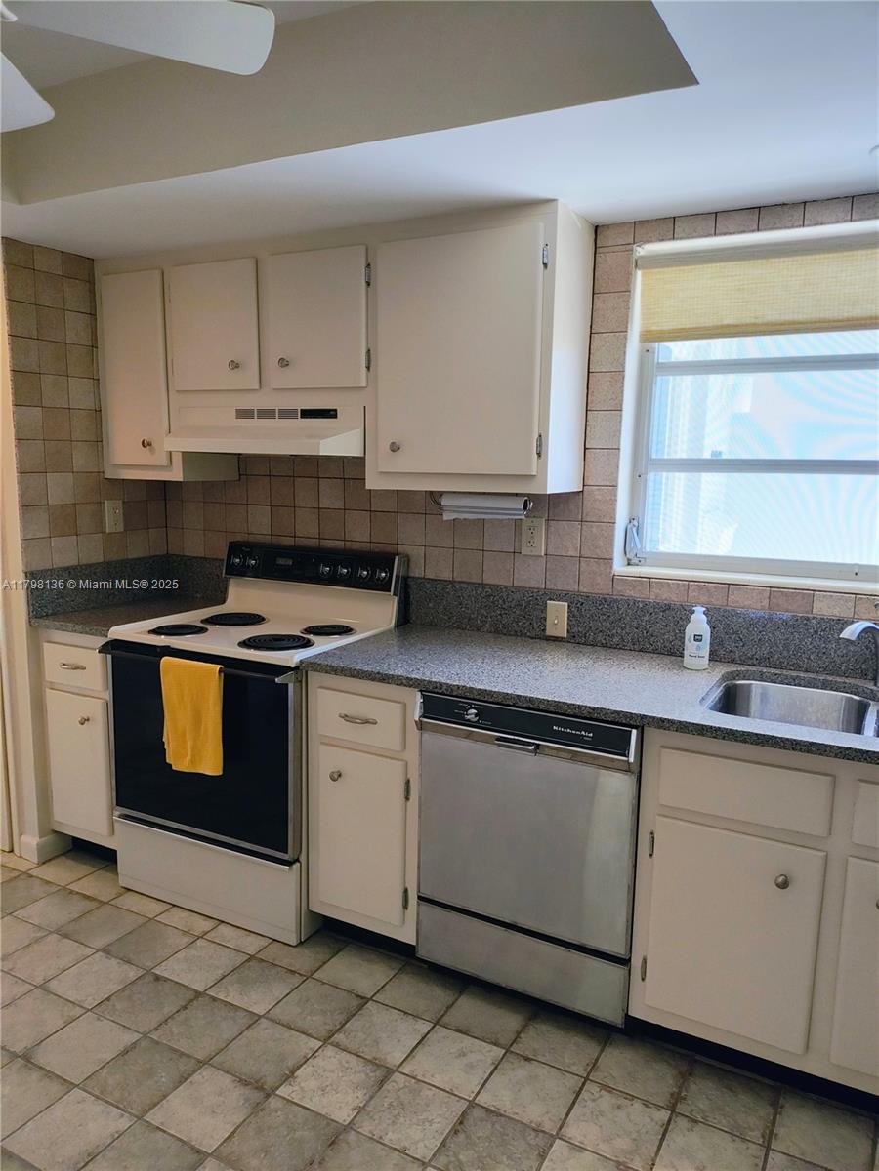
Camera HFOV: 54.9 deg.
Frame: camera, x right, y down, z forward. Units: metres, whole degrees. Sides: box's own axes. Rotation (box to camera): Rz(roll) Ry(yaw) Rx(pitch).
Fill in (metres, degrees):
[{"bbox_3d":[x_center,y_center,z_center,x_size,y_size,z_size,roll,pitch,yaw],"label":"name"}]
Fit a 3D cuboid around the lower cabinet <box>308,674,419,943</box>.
[{"bbox_3d":[-0.082,0.596,2.692,0.373,0.747,0.638,5,9,28],"label":"lower cabinet"}]

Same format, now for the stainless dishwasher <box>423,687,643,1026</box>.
[{"bbox_3d":[0.339,0.658,2.446,0.598,0.778,0.625,5,9,28],"label":"stainless dishwasher"}]

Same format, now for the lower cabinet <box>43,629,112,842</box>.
[{"bbox_3d":[-1.109,0.499,3.233,0.417,0.747,0.638,5,9,28],"label":"lower cabinet"}]

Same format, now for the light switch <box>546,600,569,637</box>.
[{"bbox_3d":[0.385,0.113,2.771,0.070,0.114,0.012,5,9,28],"label":"light switch"}]

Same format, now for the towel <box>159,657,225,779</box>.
[{"bbox_3d":[-0.738,0.390,2.554,0.252,0.330,0.052,5,9,28],"label":"towel"}]

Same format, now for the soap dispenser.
[{"bbox_3d":[0.755,0.149,2.468,0.074,0.178,0.070,4,8,20],"label":"soap dispenser"}]

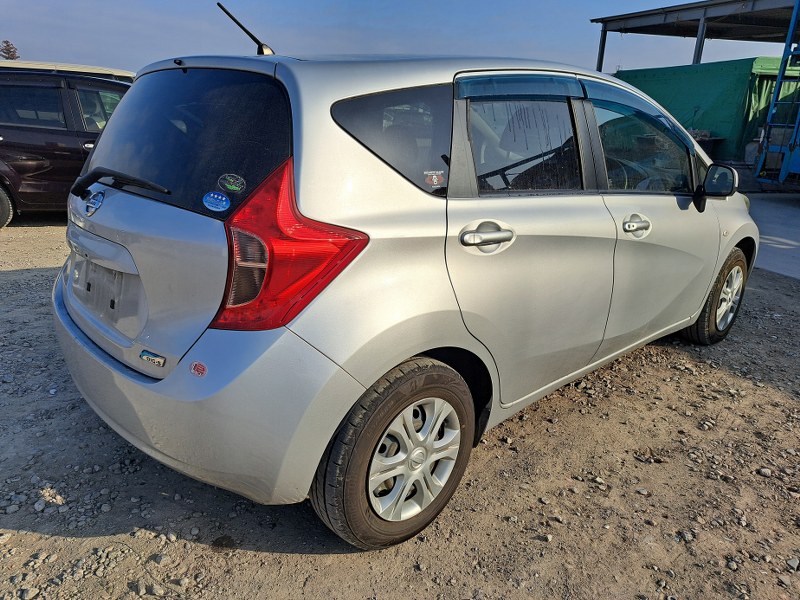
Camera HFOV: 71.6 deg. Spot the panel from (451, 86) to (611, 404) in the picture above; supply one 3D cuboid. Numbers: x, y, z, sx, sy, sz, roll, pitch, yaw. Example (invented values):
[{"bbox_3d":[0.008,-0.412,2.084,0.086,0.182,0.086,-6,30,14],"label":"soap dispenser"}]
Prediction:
[{"bbox_3d":[0.423,-0.203,1.930,0.975,1.110,0.205,-14,22,-40],"label":"panel"}]

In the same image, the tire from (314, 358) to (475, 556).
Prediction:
[{"bbox_3d":[-0.008,0.452,1.729,0.608,0.605,0.193,-14,22,-40],"label":"tire"}]

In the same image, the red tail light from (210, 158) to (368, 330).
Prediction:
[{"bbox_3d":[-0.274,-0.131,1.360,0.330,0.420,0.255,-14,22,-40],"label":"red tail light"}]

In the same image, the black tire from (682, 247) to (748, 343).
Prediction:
[{"bbox_3d":[1.925,-0.036,3.398,0.608,0.605,0.193,-14,22,-40],"label":"black tire"}]

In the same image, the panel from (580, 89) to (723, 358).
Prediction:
[{"bbox_3d":[1.192,-0.381,2.600,1.285,1.145,0.205,-14,22,-40],"label":"panel"}]

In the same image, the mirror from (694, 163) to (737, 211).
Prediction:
[{"bbox_3d":[1.563,-0.541,2.704,0.180,0.235,0.195,-14,22,-40],"label":"mirror"}]

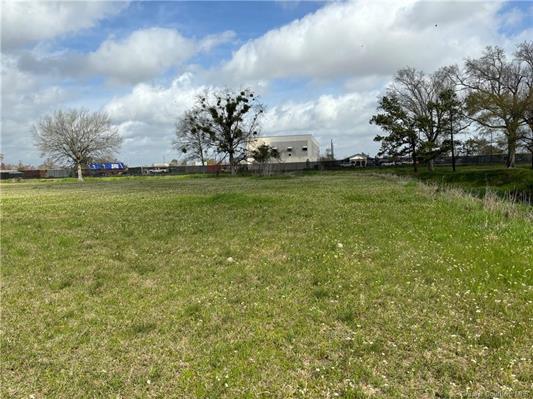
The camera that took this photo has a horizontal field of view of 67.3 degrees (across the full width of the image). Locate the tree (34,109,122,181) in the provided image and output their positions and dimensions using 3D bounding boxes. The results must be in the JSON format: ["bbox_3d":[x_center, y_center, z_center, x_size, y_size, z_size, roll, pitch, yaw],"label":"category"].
[{"bbox_3d":[-27.720,-8.110,59.000,12.980,10.620,11.680,-2,5,0],"label":"tree"}]

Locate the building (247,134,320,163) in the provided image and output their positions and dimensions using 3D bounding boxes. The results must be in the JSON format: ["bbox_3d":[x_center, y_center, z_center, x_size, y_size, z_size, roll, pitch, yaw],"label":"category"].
[{"bbox_3d":[6.340,-13.800,122.720,17.700,8.950,30.000,-1,5,11],"label":"building"}]

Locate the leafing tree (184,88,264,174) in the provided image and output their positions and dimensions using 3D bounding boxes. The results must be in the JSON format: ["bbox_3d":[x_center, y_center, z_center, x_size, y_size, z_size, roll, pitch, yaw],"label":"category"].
[{"bbox_3d":[-6.510,-10.460,62.000,12.400,13.480,10.540,-2,5,0],"label":"leafing tree"}]

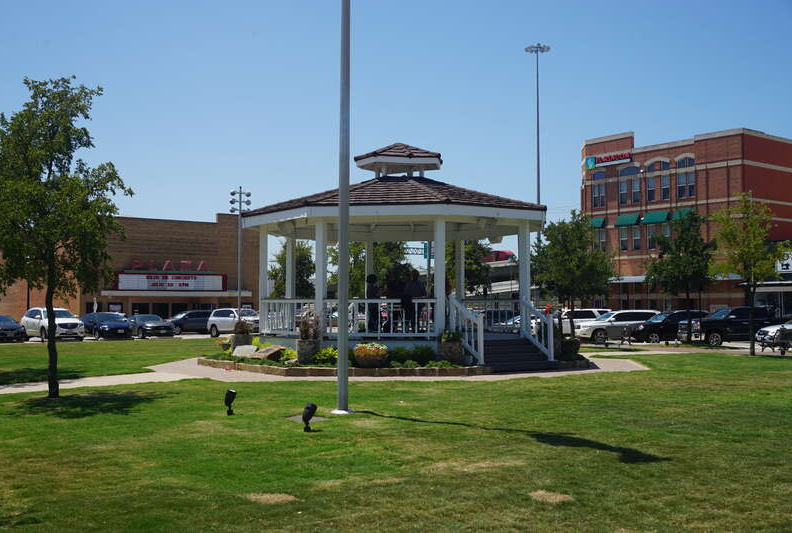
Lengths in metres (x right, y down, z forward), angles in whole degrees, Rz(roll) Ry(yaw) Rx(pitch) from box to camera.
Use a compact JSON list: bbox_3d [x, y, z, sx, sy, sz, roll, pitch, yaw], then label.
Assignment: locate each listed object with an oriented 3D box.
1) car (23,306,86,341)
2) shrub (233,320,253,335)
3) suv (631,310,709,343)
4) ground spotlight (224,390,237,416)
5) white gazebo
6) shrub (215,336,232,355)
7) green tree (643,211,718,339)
[{"bbox_3d":[-19.246,3.212,49.413,1.980,1.820,5.100,2,-3,-37],"label":"car"},{"bbox_3d":[-3.943,1.577,22.856,0.480,0.370,0.480,0,-2,0],"label":"shrub"},{"bbox_3d":[14.720,3.308,47.907,4.750,1.650,1.880,1,-2,-22],"label":"suv"},{"bbox_3d":[-2.240,1.857,11.986,0.160,0.350,0.130,1,-2,-16],"label":"ground spotlight"},{"bbox_3d":[0.297,-0.493,23.758,7.900,5.850,8.500,2,-3,-37],"label":"white gazebo"},{"bbox_3d":[-4.657,2.150,24.135,0.520,0.490,0.520,0,-2,0],"label":"shrub"},{"bbox_3d":[13.173,0.496,41.011,3.300,6.160,3.300,0,-2,0],"label":"green tree"}]

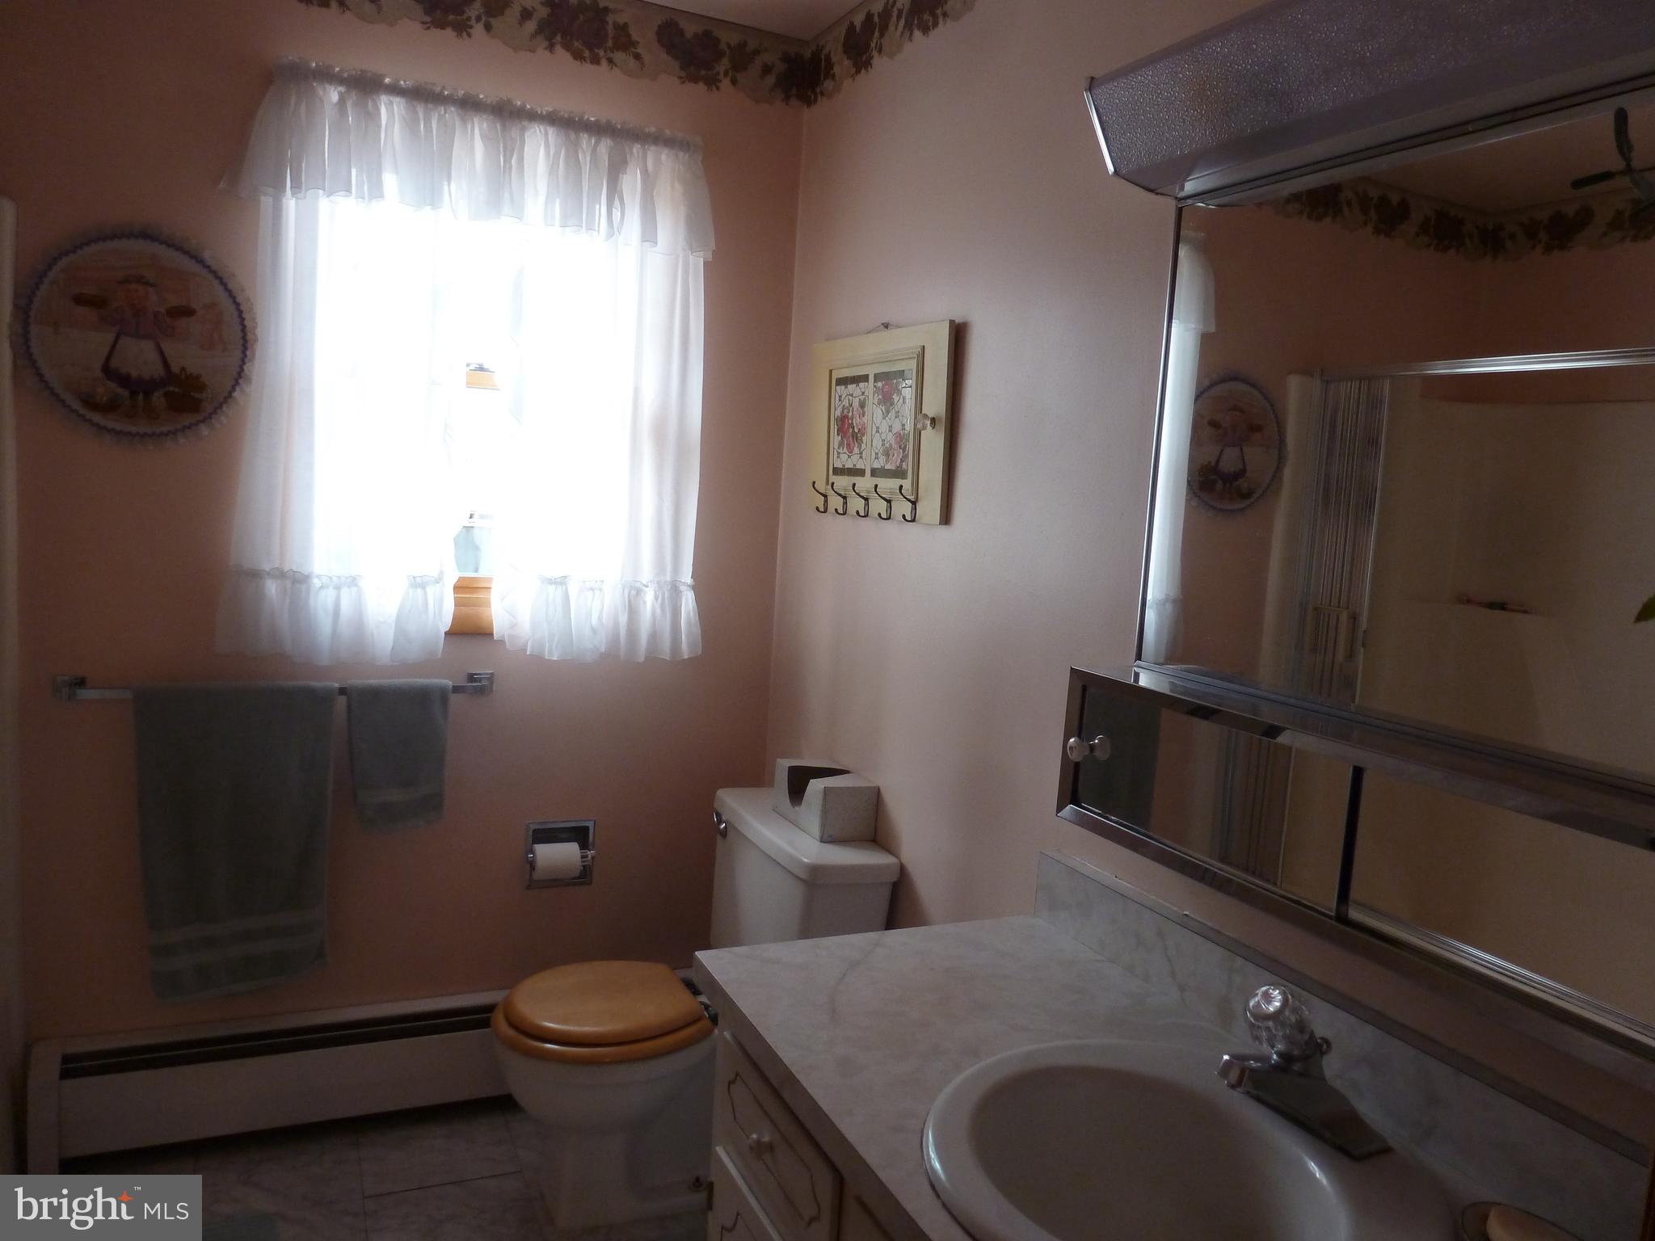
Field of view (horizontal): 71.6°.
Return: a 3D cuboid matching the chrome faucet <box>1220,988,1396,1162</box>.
[{"bbox_3d":[0.477,0.449,1.189,0.155,0.145,0.157,1,7,-25],"label":"chrome faucet"}]

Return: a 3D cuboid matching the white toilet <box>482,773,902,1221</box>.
[{"bbox_3d":[-0.302,0.779,2.233,0.674,0.750,0.525,1,7,-25],"label":"white toilet"}]

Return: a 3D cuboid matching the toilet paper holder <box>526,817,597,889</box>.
[{"bbox_3d":[-0.605,0.537,2.617,0.157,0.159,0.090,1,7,-25],"label":"toilet paper holder"}]

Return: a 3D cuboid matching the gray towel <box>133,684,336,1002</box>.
[{"bbox_3d":[-1.172,0.430,2.280,0.359,0.619,0.065,1,7,-25],"label":"gray towel"}]

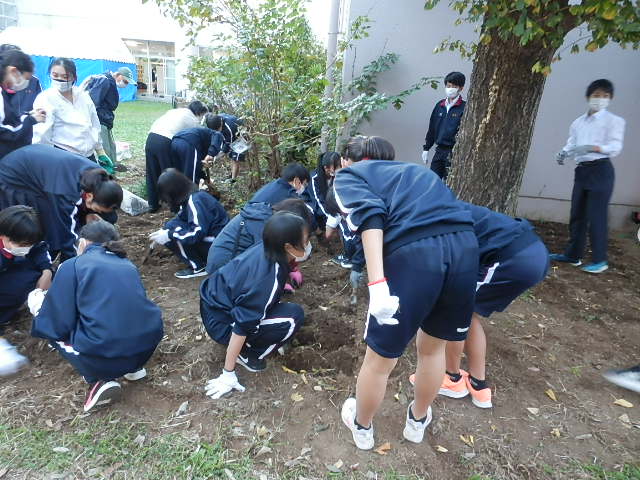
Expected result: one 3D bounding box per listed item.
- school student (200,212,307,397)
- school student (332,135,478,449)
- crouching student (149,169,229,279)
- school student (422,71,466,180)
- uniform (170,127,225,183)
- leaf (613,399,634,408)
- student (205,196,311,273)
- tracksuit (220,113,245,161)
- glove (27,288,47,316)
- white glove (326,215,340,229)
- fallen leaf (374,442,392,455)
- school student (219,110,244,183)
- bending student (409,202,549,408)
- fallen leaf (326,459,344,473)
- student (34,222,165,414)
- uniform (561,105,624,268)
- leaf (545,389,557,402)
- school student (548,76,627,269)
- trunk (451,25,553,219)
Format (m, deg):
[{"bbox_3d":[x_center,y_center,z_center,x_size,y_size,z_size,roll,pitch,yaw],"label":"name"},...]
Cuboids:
[{"bbox_3d":[-0.321,0.262,2.237,0.640,0.820,0.500,-1,19,-12],"label":"school student"},{"bbox_3d":[0.312,0.206,2.053,0.480,1.260,0.760,-5,21,-21],"label":"school student"},{"bbox_3d":[-0.952,-0.141,3.209,0.620,0.800,0.460,-1,20,-17],"label":"crouching student"},{"bbox_3d":[1.360,-0.953,4.815,0.500,1.650,0.310,13,21,24],"label":"school student"},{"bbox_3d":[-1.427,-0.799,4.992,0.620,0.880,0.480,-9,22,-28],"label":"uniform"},{"bbox_3d":[1.508,0.812,2.201,0.083,0.022,0.065,-8,23,-33],"label":"leaf"},{"bbox_3d":[-0.382,0.094,2.806,0.700,0.770,0.500,-1,19,-11],"label":"student"},{"bbox_3d":[-1.249,-1.447,6.197,0.500,0.700,0.420,1,19,-11],"label":"tracksuit"},{"bbox_3d":[-1.416,0.313,2.225,0.100,0.150,0.100,11,20,17],"label":"glove"},{"bbox_3d":[0.108,-0.145,3.555,0.120,0.100,0.100,-10,23,-34],"label":"white glove"},{"bbox_3d":[0.263,0.856,1.816,0.070,0.025,0.050,-6,21,-25],"label":"fallen leaf"},{"bbox_3d":[-1.280,-1.307,6.245,0.580,1.020,0.440,1,19,-11],"label":"school student"},{"bbox_3d":[0.711,0.233,2.323,0.880,1.060,0.480,16,23,33],"label":"bending student"},{"bbox_3d":[0.064,0.868,1.698,0.062,0.022,0.050,-5,21,-27],"label":"fallen leaf"},{"bbox_3d":[-1.074,0.302,2.215,0.510,0.870,0.600,-14,26,-39],"label":"student"},{"bbox_3d":[2.443,-0.451,3.953,0.400,1.330,0.500,-8,22,-32],"label":"uniform"},{"bbox_3d":[1.156,0.775,2.228,0.038,0.022,0.093,9,19,12],"label":"leaf"},{"bbox_3d":[2.290,-0.500,3.720,0.460,1.580,0.520,-7,21,-28],"label":"school student"},{"bbox_3d":[1.730,-1.056,4.348,0.780,2.200,0.780,5,19,0],"label":"trunk"}]

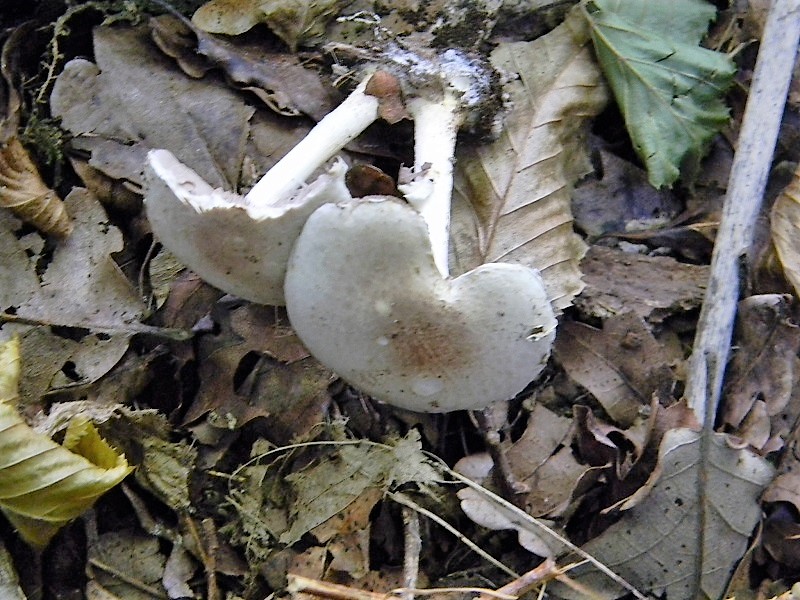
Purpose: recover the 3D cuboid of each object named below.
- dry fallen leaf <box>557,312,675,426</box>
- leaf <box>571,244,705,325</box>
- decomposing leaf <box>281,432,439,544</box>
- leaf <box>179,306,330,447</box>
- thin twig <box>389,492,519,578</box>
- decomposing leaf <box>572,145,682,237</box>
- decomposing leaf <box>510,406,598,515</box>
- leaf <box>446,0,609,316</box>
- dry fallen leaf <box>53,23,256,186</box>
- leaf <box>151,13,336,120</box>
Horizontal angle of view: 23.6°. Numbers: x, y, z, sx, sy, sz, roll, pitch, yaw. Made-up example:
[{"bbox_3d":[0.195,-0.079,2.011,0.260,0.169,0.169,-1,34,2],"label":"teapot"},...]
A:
[{"bbox_3d":[0.053,0.013,0.463,0.021,0.012,0.031,-33,68,-15],"label":"dry fallen leaf"},{"bbox_3d":[0.060,-0.004,0.475,0.033,0.010,0.019,5,63,2],"label":"leaf"},{"bbox_3d":[-0.013,0.042,0.448,0.041,0.012,0.016,-25,66,-12],"label":"decomposing leaf"},{"bbox_3d":[-0.034,0.018,0.467,0.035,0.014,0.037,2,63,1],"label":"leaf"},{"bbox_3d":[0.012,0.053,0.440,0.036,0.003,0.002,33,68,15],"label":"thin twig"},{"bbox_3d":[0.058,-0.025,0.489,0.026,0.010,0.024,23,65,11],"label":"decomposing leaf"},{"bbox_3d":[0.034,0.039,0.450,0.019,0.011,0.027,21,65,10],"label":"decomposing leaf"},{"bbox_3d":[0.032,-0.037,0.482,0.037,0.020,0.094,8,63,4],"label":"leaf"},{"bbox_3d":[-0.063,-0.051,0.498,0.053,0.015,0.046,8,63,4],"label":"dry fallen leaf"},{"bbox_3d":[-0.042,-0.062,0.497,0.054,0.014,0.019,24,66,11],"label":"leaf"}]

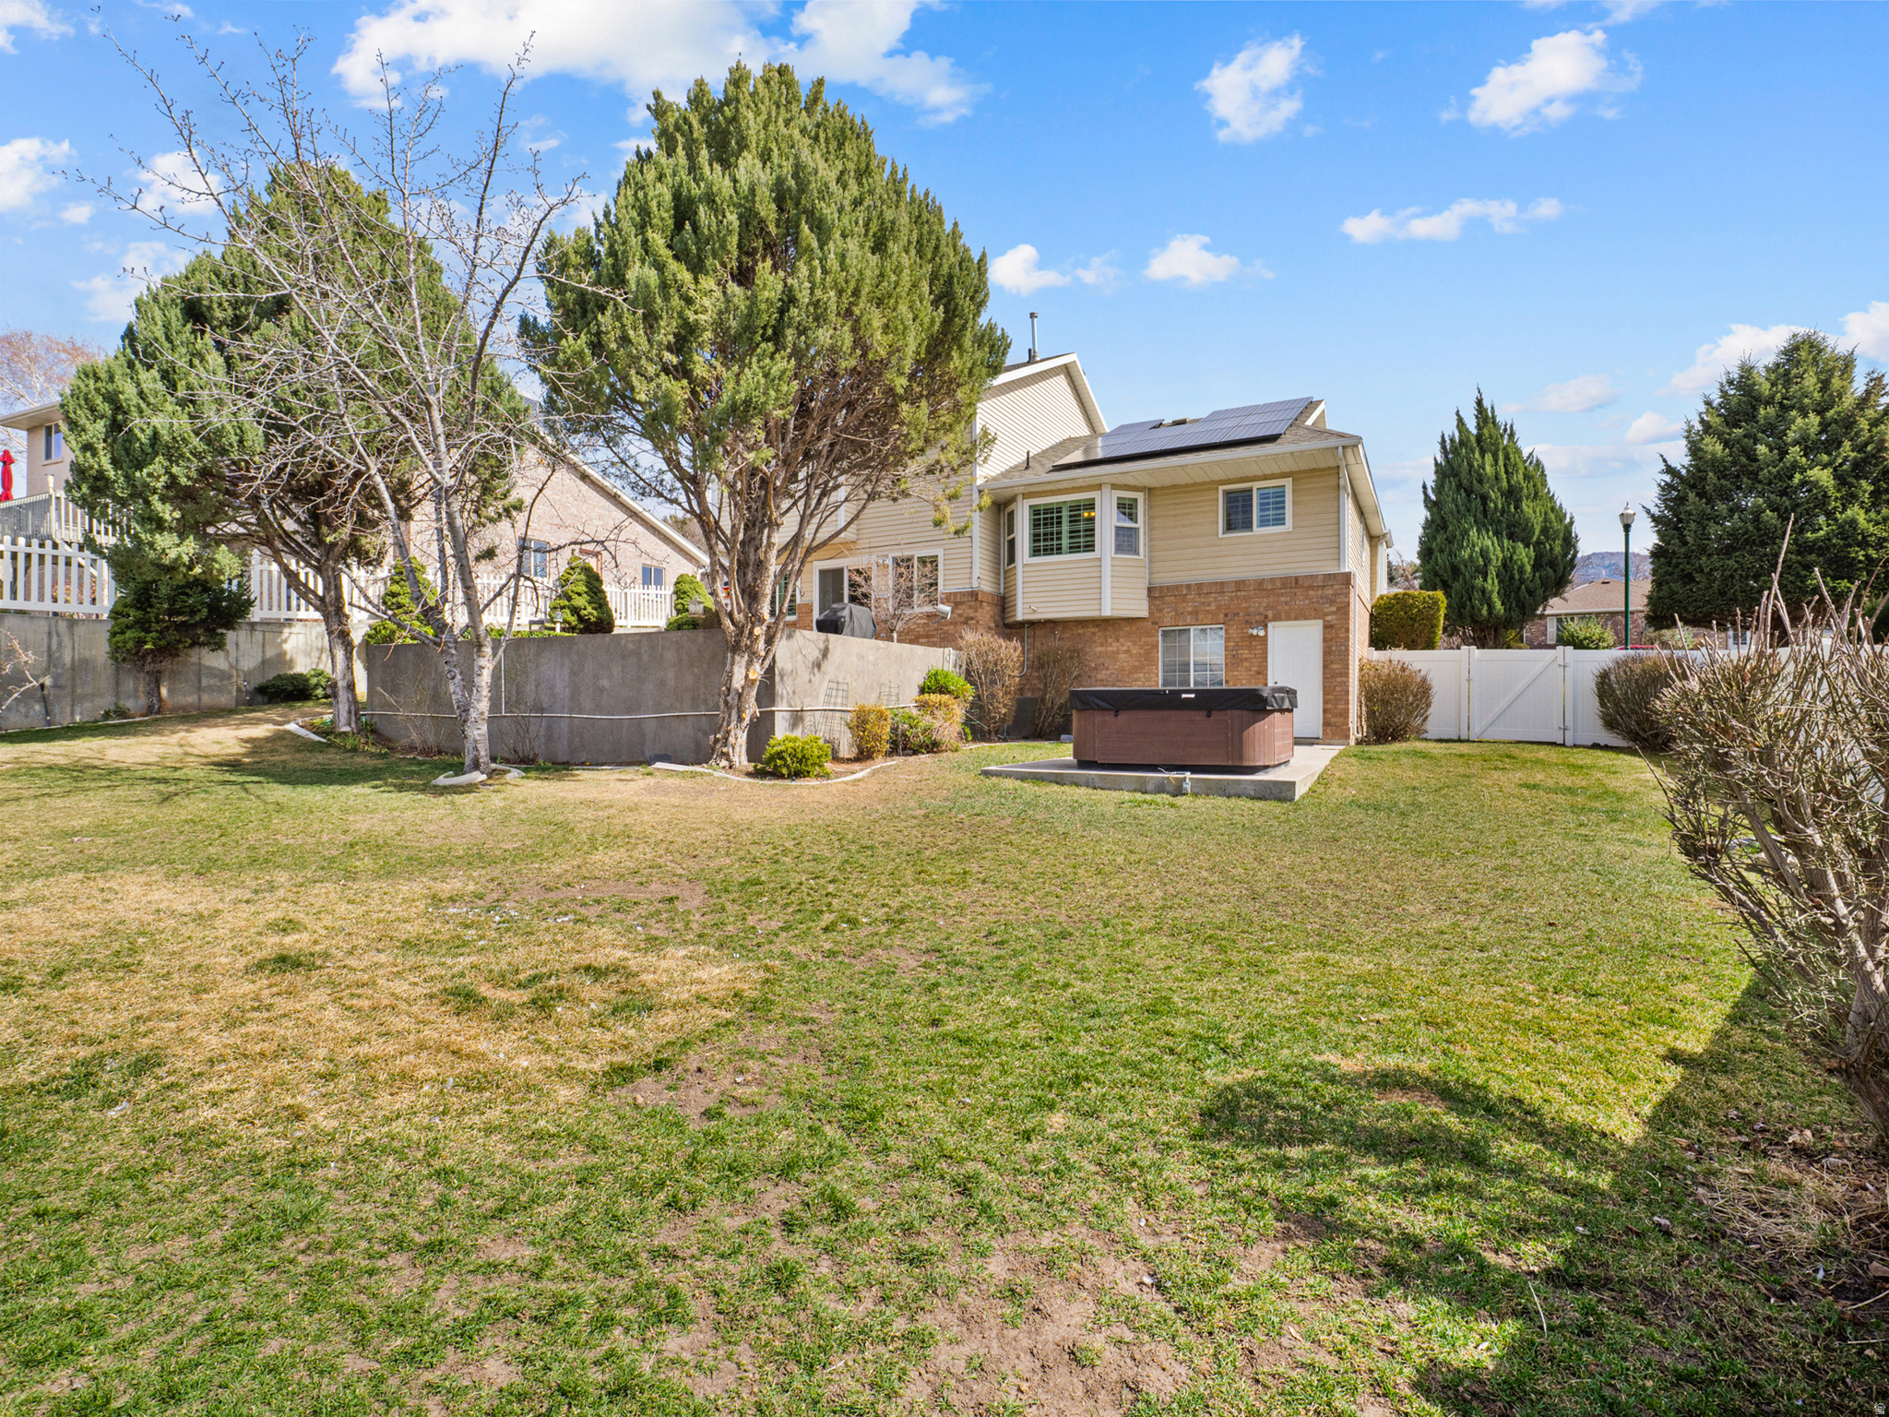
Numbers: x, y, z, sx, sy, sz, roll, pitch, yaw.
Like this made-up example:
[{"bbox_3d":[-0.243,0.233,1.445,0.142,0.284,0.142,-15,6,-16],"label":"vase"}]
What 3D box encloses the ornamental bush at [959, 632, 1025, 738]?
[{"bbox_3d":[0.910,-0.480,17.300,1.300,2.180,1.250,0,0,0],"label":"ornamental bush"}]

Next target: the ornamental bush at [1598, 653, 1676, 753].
[{"bbox_3d":[12.645,-0.121,15.900,1.650,1.774,1.600,0,1,38],"label":"ornamental bush"}]

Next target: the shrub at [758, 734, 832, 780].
[{"bbox_3d":[-1.809,0.567,10.650,0.820,0.540,0.800,-1,1,-10],"label":"shrub"}]

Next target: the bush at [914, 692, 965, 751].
[{"bbox_3d":[-0.087,0.199,14.700,0.850,0.969,0.850,0,1,0],"label":"bush"}]

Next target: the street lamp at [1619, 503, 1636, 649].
[{"bbox_3d":[18.763,-3.043,24.000,0.450,5.200,0.450,0,1,29],"label":"street lamp"}]

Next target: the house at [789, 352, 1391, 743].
[{"bbox_3d":[3.792,-4.094,21.030,12.800,9.300,11.400,0,1,29],"label":"house"}]

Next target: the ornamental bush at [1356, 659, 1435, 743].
[{"bbox_3d":[8.630,-0.140,16.700,1.380,1.630,1.350,0,0,0],"label":"ornamental bush"}]

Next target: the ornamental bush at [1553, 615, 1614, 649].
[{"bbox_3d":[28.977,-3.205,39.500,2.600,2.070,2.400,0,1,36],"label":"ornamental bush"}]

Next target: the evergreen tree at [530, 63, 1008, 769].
[{"bbox_3d":[-2.300,-4.000,12.200,6.300,9.600,6.200,0,0,0],"label":"evergreen tree"}]

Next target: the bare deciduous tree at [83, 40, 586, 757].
[{"bbox_3d":[-7.900,-4.050,12.000,5.900,9.800,5.700,0,0,0],"label":"bare deciduous tree"}]

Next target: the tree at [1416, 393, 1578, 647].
[{"bbox_3d":[14.200,-4.050,22.600,3.750,8.000,3.750,0,0,0],"label":"tree"}]

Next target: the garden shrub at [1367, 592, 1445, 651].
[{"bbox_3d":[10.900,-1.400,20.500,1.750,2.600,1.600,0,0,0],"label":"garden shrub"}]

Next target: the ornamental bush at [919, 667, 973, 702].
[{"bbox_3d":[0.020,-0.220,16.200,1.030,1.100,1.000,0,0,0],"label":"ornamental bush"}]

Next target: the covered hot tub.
[{"bbox_3d":[3.175,0.229,11.364,2.360,0.970,2.340,0,1,29],"label":"covered hot tub"}]

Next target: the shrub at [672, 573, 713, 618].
[{"bbox_3d":[-5.300,-2.150,18.400,0.950,1.500,0.950,0,0,0],"label":"shrub"}]

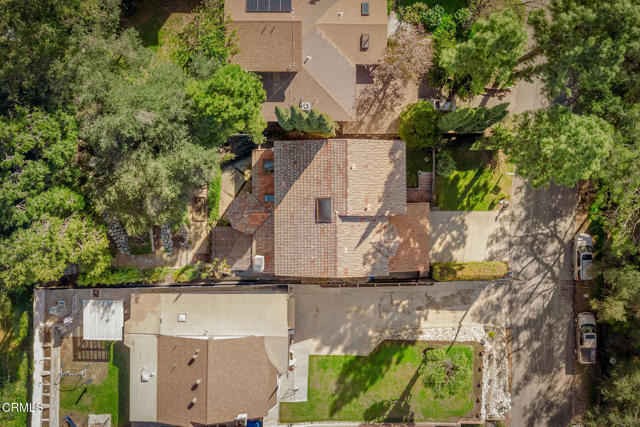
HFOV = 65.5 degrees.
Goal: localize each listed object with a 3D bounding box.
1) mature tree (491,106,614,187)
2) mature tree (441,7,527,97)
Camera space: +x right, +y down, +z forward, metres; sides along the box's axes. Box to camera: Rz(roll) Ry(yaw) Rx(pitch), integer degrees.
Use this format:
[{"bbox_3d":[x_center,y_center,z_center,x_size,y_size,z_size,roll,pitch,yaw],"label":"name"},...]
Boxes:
[{"bbox_3d":[19.400,-5.600,45.000,9.000,13.000,6.800,0,90,0],"label":"mature tree"},{"bbox_3d":[14.400,-14.100,45.200,7.200,11.500,7.200,0,90,0],"label":"mature tree"}]

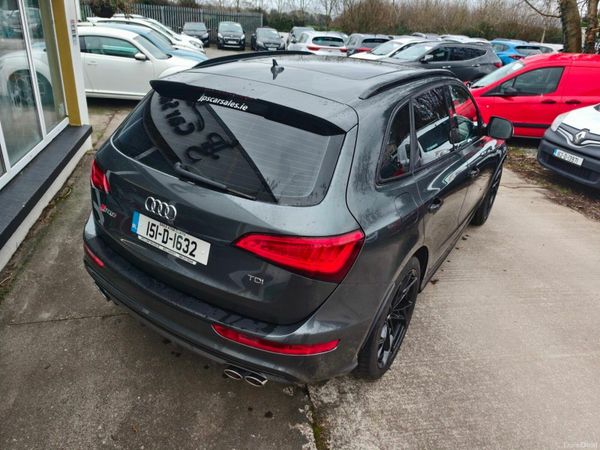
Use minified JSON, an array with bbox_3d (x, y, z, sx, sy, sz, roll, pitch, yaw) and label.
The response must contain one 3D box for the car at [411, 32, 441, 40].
[{"bbox_3d":[7.850,-11.200,25.200,1.800,1.520,4.400,3,26,-7],"label":"car"}]

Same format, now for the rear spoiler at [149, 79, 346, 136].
[{"bbox_3d":[-0.270,-0.636,2.039,1.230,0.130,0.250,20,30,27],"label":"rear spoiler"}]

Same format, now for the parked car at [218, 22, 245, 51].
[{"bbox_3d":[-4.925,-13.741,28.762,1.840,1.630,4.350,3,26,-6],"label":"parked car"}]

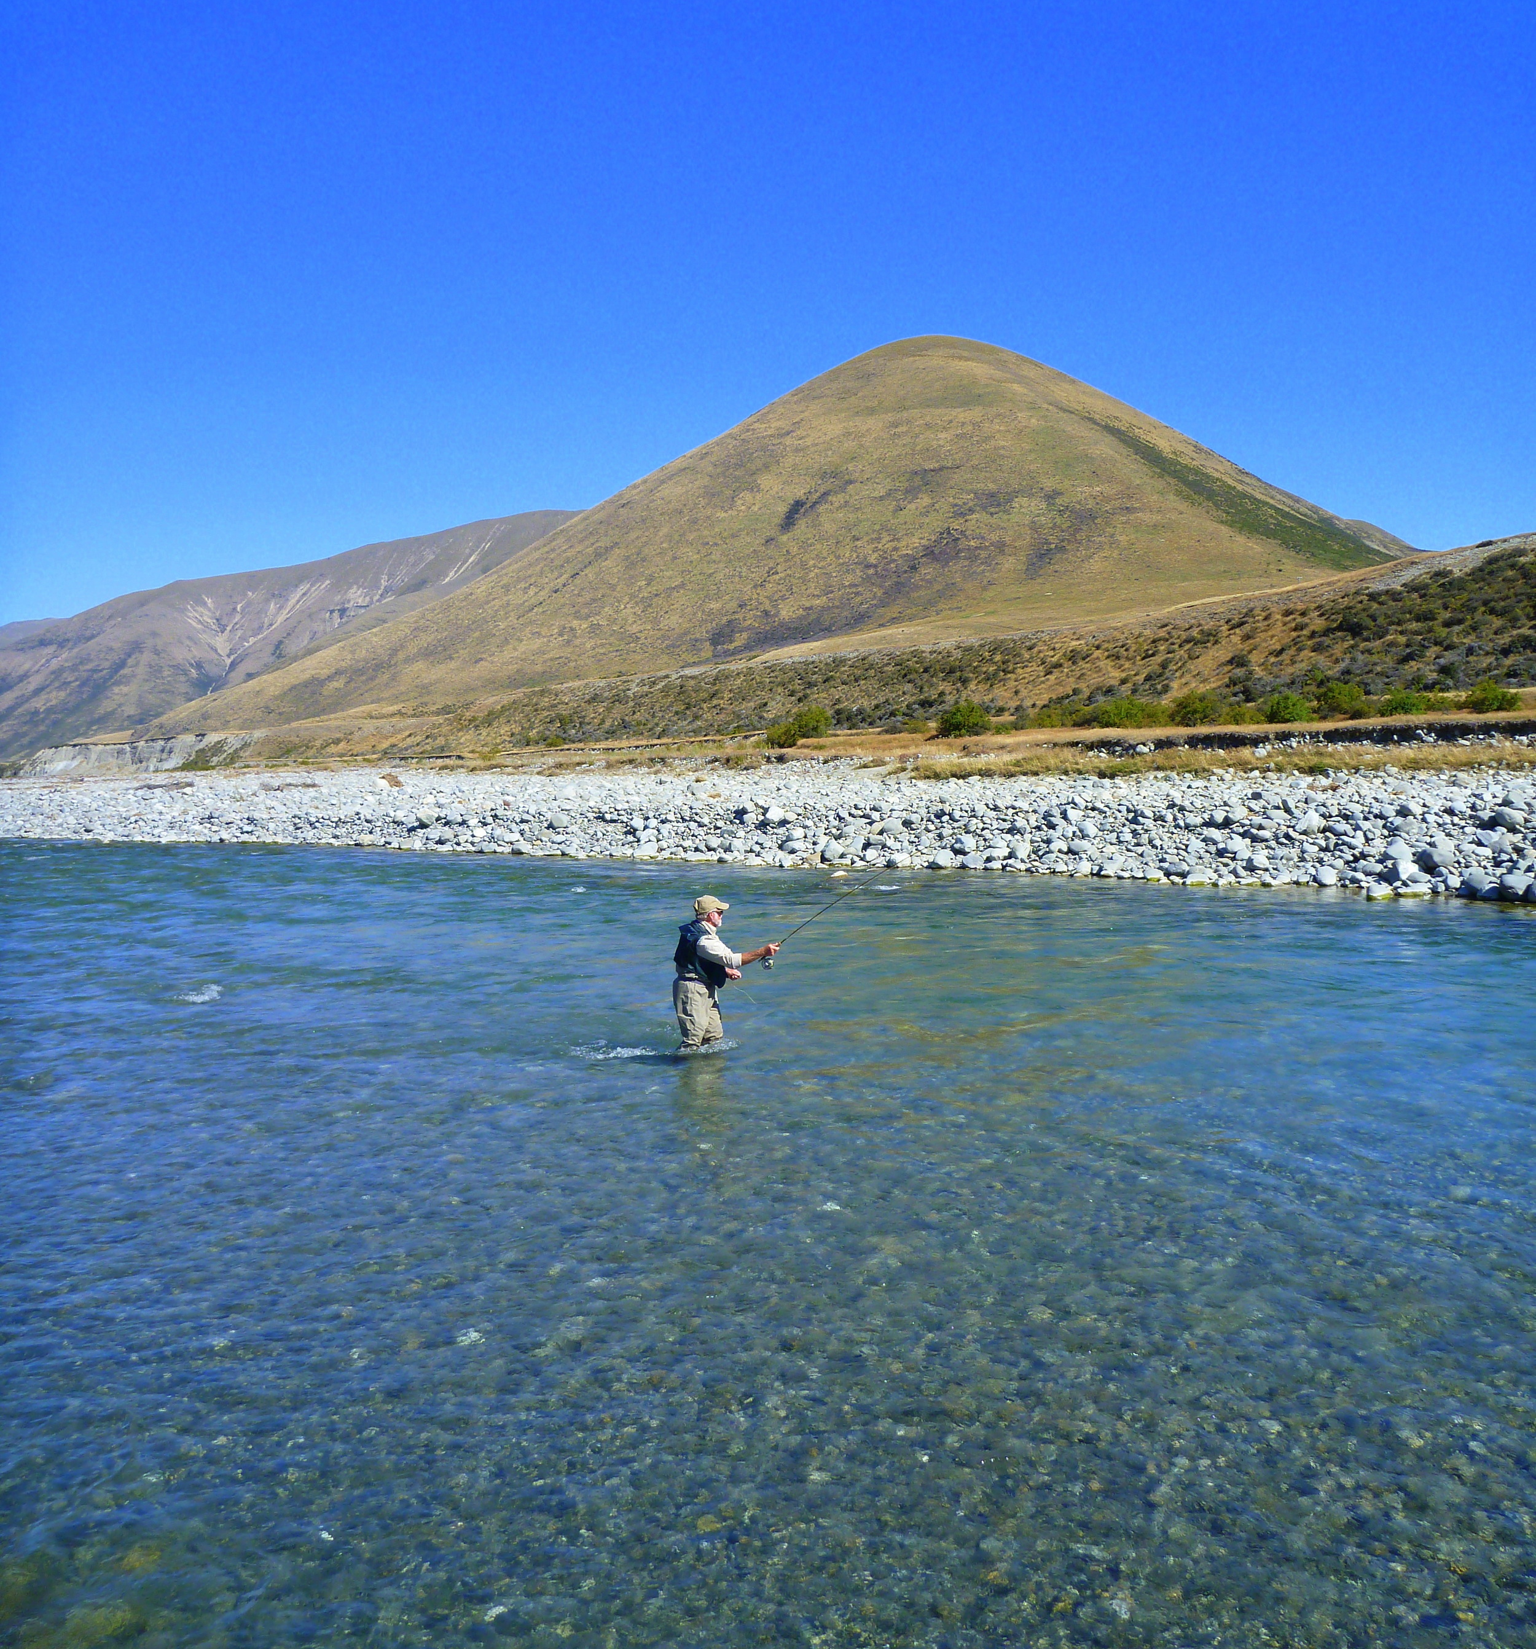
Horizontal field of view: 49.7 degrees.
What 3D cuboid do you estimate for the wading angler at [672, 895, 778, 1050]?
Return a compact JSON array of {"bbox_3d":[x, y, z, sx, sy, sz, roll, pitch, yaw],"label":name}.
[{"bbox_3d":[-0.335,1.411,13.100,0.830,1.700,0.600,-1,3,-17],"label":"wading angler"}]

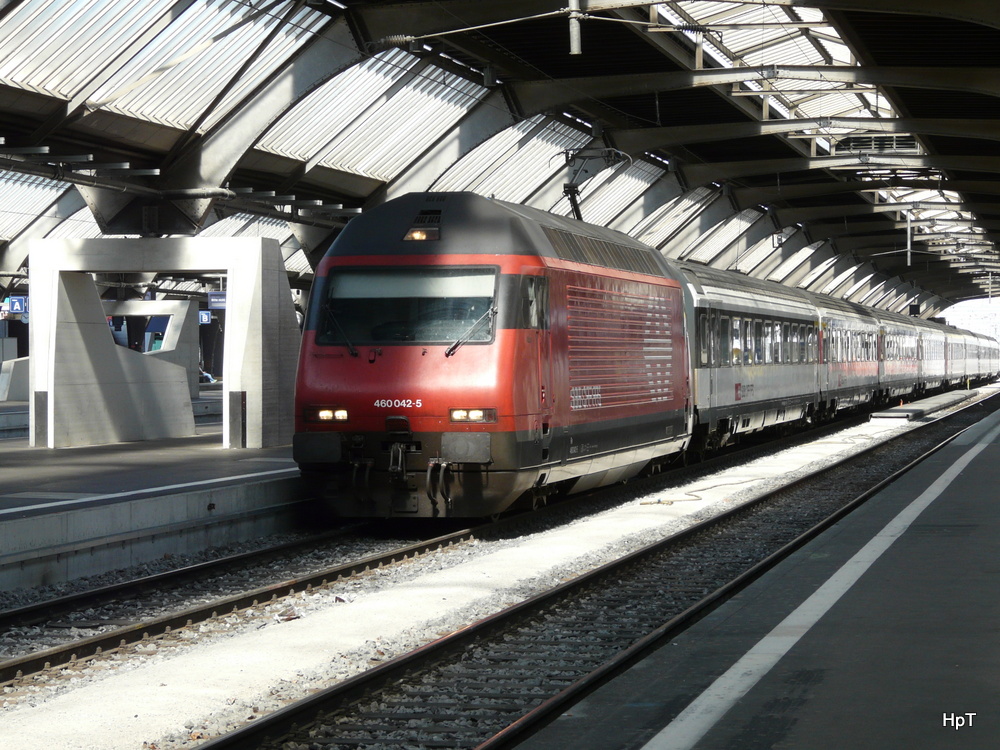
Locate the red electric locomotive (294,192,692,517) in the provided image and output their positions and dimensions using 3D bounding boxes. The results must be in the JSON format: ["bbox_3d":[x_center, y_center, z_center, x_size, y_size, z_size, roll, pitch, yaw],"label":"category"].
[{"bbox_3d":[0.451,-0.298,45.267,3.000,4.220,18.400,0,0,11],"label":"red electric locomotive"}]

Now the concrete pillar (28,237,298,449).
[{"bbox_3d":[-5.450,-0.587,54.784,4.260,3.660,7.800,0,0,11],"label":"concrete pillar"}]

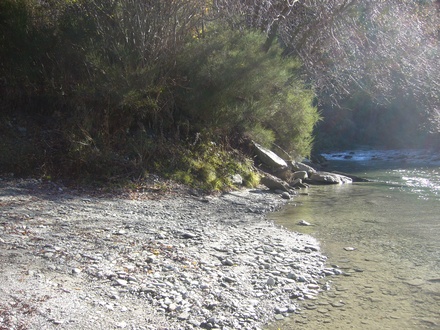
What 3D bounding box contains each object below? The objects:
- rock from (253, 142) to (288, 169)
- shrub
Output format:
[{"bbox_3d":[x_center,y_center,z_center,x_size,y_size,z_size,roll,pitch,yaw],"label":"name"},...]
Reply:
[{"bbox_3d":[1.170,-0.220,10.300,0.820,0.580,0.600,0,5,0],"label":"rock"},{"bbox_3d":[0.700,-1.820,11.300,3.500,3.250,2.800,0,5,0],"label":"shrub"}]

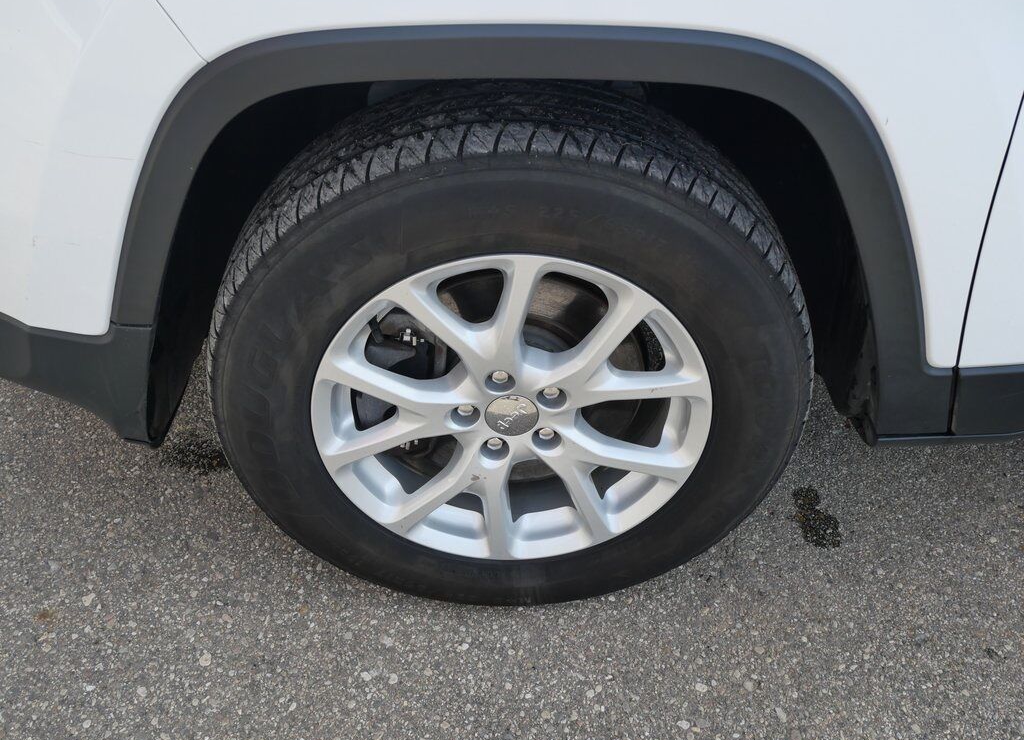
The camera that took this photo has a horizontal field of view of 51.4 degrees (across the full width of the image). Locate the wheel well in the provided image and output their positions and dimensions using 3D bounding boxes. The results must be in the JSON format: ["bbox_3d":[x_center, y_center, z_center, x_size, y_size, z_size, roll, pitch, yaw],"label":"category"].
[{"bbox_3d":[0.006,-0.184,1.202,0.807,0.450,0.290,-1,38,-1],"label":"wheel well"}]

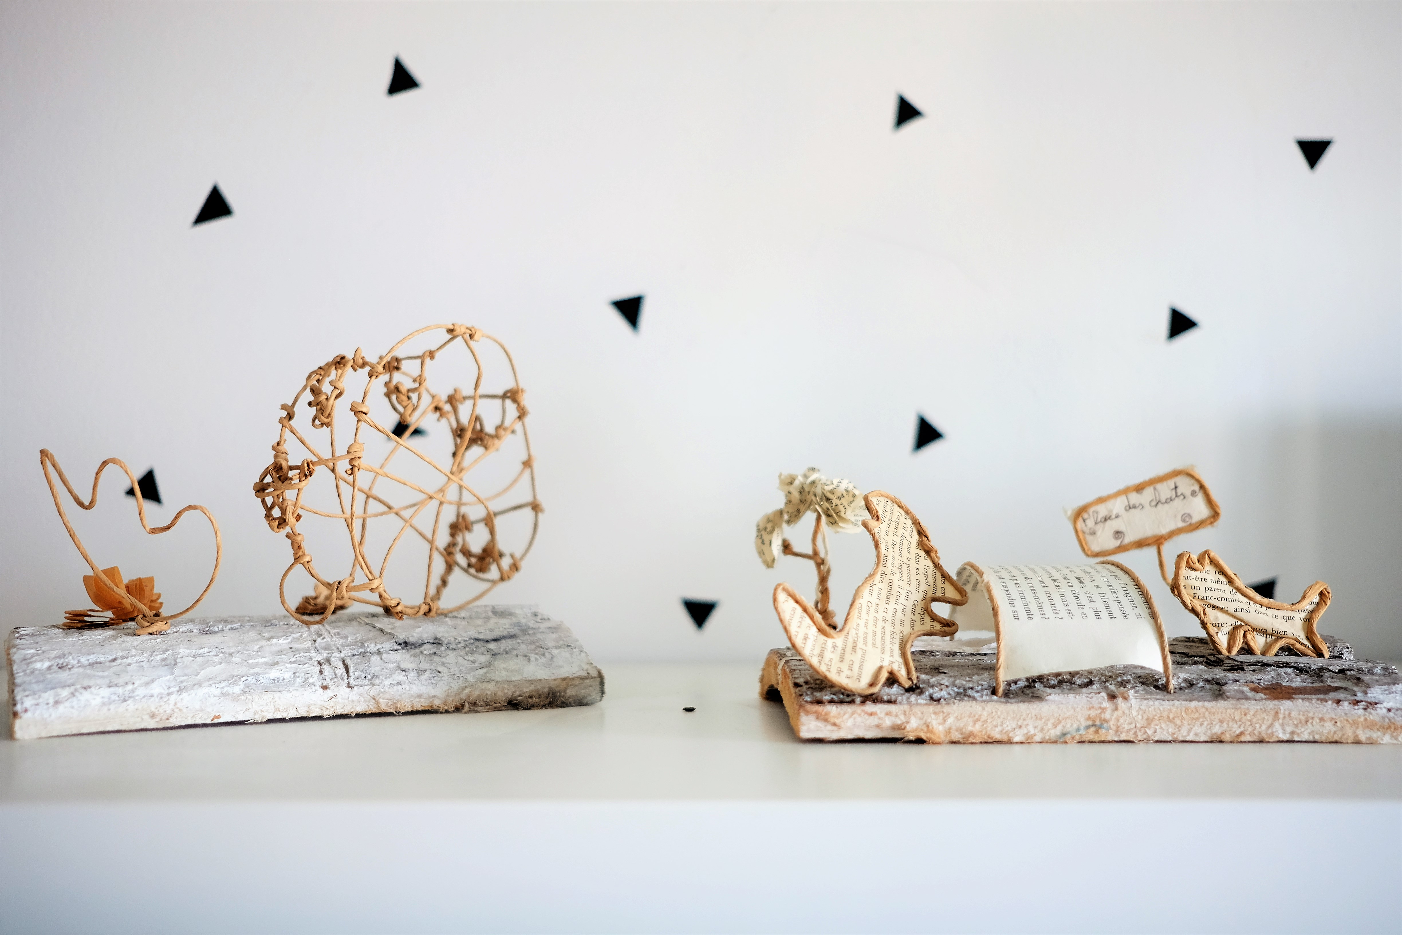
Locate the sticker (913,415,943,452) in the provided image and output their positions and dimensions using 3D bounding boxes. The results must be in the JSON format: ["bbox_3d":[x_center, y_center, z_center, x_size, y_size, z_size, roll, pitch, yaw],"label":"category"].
[{"bbox_3d":[0.128,-0.019,0.769,0.017,0.022,0.002,0,2,0],"label":"sticker"}]

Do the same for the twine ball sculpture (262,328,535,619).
[{"bbox_3d":[-0.149,0.003,0.670,0.134,0.140,0.120,0,2,0],"label":"twine ball sculpture"}]

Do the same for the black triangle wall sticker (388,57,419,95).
[{"bbox_3d":[-0.166,-0.219,0.762,0.018,0.022,0.002,0,2,0],"label":"black triangle wall sticker"}]

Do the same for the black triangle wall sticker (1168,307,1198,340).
[{"bbox_3d":[0.271,-0.081,0.767,0.017,0.019,0.002,0,2,0],"label":"black triangle wall sticker"}]

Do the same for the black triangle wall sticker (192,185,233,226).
[{"bbox_3d":[-0.274,-0.147,0.765,0.023,0.023,0.002,0,2,0],"label":"black triangle wall sticker"}]

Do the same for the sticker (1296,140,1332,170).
[{"bbox_3d":[0.343,-0.175,0.764,0.020,0.018,0.002,0,2,0],"label":"sticker"}]

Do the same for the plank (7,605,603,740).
[{"bbox_3d":[-0.185,0.096,0.660,0.260,0.036,0.088,-1,2,-17],"label":"plank"}]

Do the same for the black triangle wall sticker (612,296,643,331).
[{"bbox_3d":[-0.041,-0.087,0.767,0.018,0.020,0.002,0,2,0],"label":"black triangle wall sticker"}]

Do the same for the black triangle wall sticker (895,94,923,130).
[{"bbox_3d":[0.116,-0.199,0.763,0.017,0.021,0.002,0,2,0],"label":"black triangle wall sticker"}]

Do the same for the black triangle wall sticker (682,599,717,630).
[{"bbox_3d":[-0.001,0.083,0.772,0.020,0.018,0.002,0,2,0],"label":"black triangle wall sticker"}]

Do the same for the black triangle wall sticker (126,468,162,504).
[{"bbox_3d":[-0.315,0.011,0.770,0.022,0.021,0.002,0,2,0],"label":"black triangle wall sticker"}]

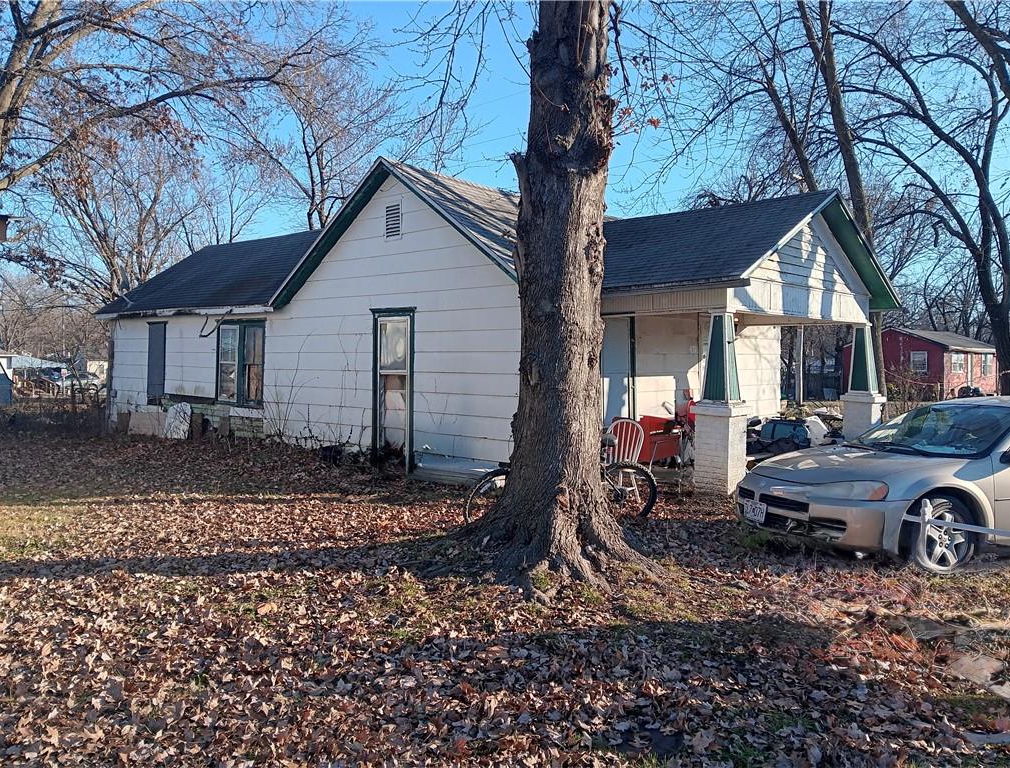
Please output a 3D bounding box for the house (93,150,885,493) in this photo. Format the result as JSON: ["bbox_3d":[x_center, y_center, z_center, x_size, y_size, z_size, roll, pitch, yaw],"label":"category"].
[{"bbox_3d":[-0.786,-1.120,15.537,14.350,4.410,8.480,2,3,40],"label":"house"}]

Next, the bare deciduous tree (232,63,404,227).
[{"bbox_3d":[-5.887,-4.632,24.216,5.554,10.934,5.554,0,2,0],"label":"bare deciduous tree"}]

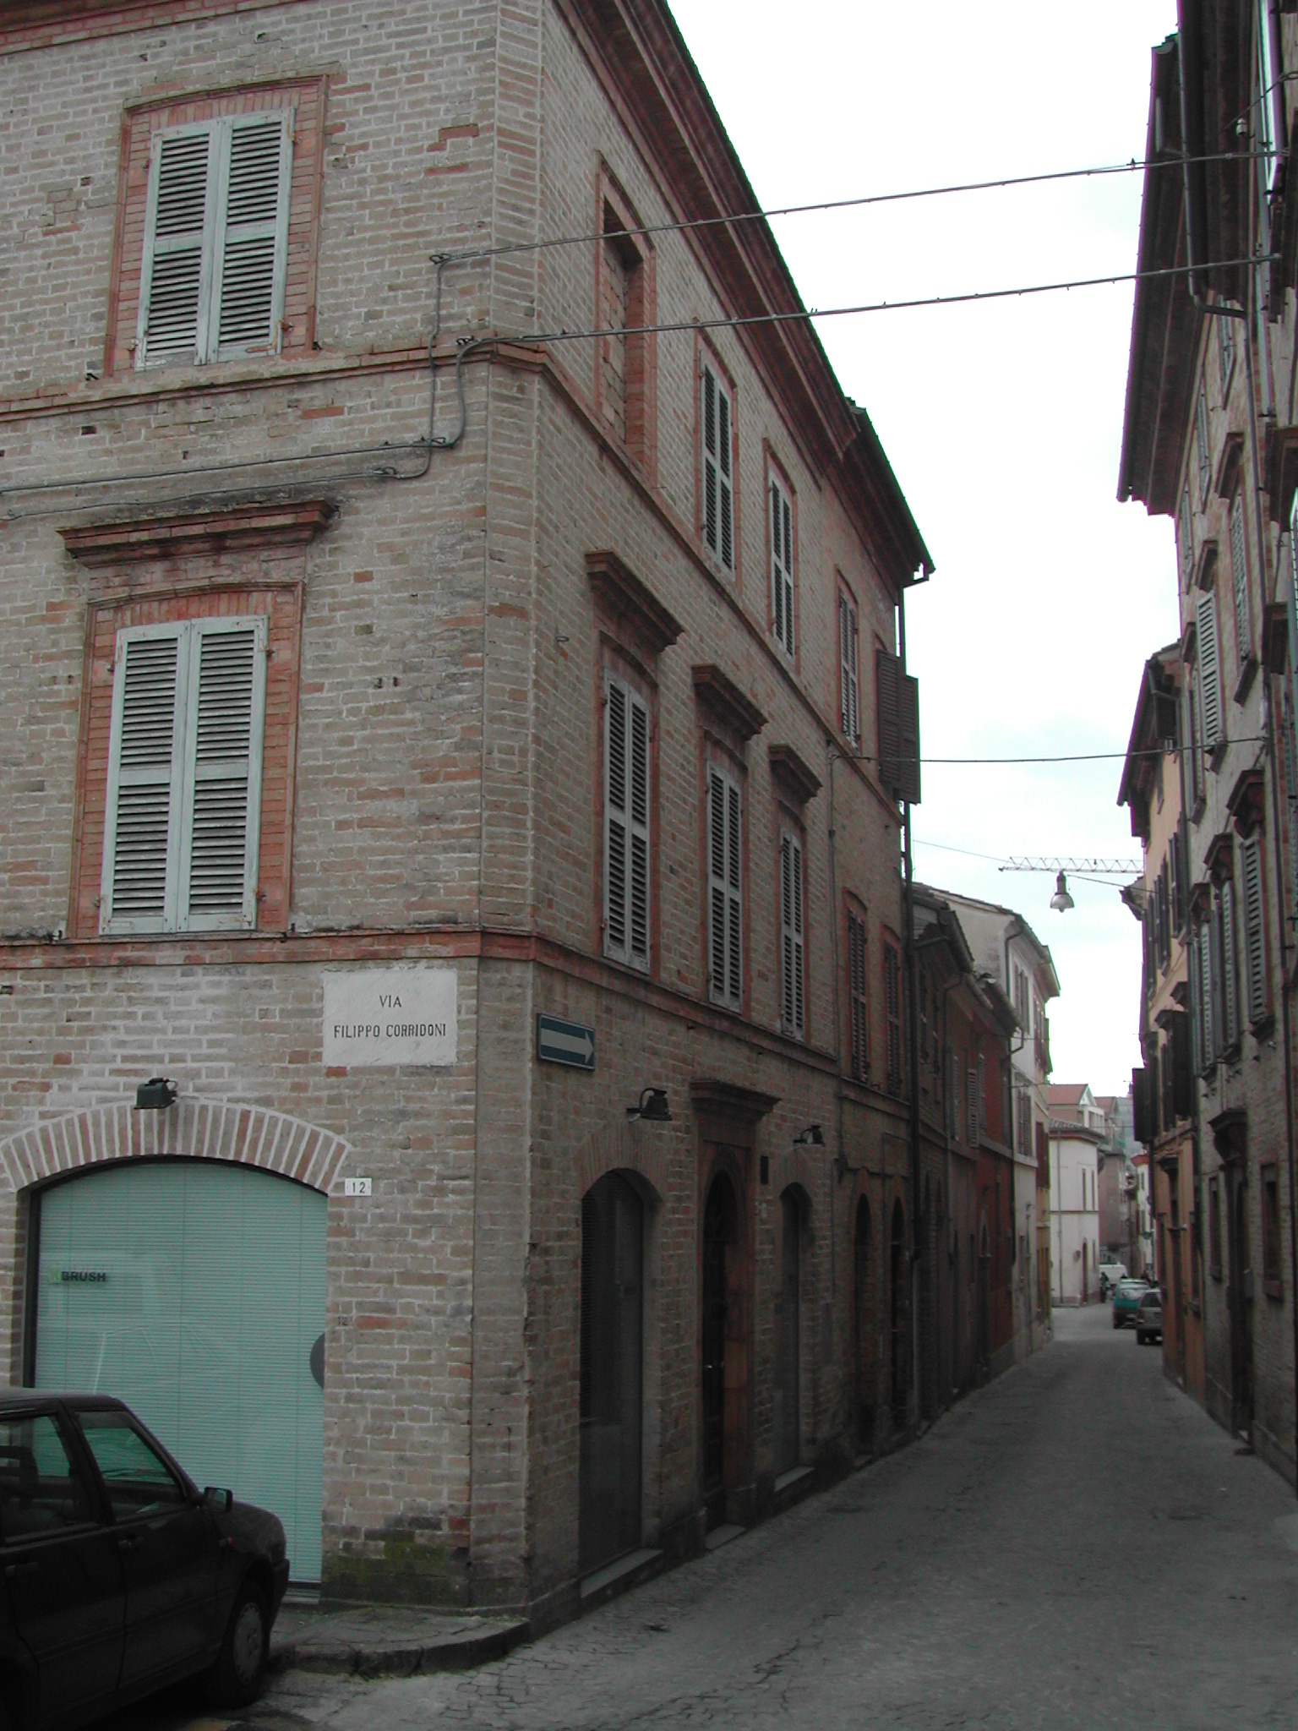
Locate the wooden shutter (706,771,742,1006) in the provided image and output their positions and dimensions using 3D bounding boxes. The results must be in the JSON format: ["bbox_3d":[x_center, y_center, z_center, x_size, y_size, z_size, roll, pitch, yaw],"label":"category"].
[{"bbox_3d":[0.591,0.190,14.513,0.100,1.820,0.990,-3,-11,16],"label":"wooden shutter"}]

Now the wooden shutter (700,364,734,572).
[{"bbox_3d":[0.526,-3.175,15.210,0.090,1.552,0.996,-3,-11,16],"label":"wooden shutter"}]

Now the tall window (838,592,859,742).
[{"bbox_3d":[2.145,-2.082,20.248,0.070,1.580,1.000,-3,-11,16],"label":"tall window"}]

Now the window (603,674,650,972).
[{"bbox_3d":[-0.165,-0.261,12.317,0.090,1.837,1.021,-3,-11,16],"label":"window"}]

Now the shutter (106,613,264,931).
[{"bbox_3d":[-2.654,-0.515,10.847,0.970,1.800,0.070,-3,-11,15],"label":"shutter"}]

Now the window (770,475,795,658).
[{"bbox_3d":[1.213,-2.760,17.489,0.060,1.542,0.986,-3,-11,16],"label":"window"}]

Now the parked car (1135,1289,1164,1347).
[{"bbox_3d":[13.721,11.914,50.516,1.580,1.420,3.750,-3,-12,15],"label":"parked car"}]

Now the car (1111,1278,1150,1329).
[{"bbox_3d":[14.941,13.481,58.643,1.530,1.480,3.550,-3,-11,16],"label":"car"}]

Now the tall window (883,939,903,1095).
[{"bbox_3d":[2.898,1.832,22.601,0.090,1.781,1.038,-3,-11,16],"label":"tall window"}]

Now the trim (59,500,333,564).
[{"bbox_3d":[-2.654,-1.906,11.015,1.720,0.200,0.180,-3,-11,15],"label":"trim"}]

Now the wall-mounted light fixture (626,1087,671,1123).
[{"bbox_3d":[-0.001,1.527,12.042,0.240,0.200,0.190,-3,-11,16],"label":"wall-mounted light fixture"}]

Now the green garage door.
[{"bbox_3d":[-2.590,2.703,10.390,1.860,2.200,0.100,-3,-11,15],"label":"green garage door"}]

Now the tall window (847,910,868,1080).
[{"bbox_3d":[2.220,1.403,20.281,0.060,1.781,0.986,-3,-11,16],"label":"tall window"}]

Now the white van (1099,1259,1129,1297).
[{"bbox_3d":[31.845,28.385,130.000,1.920,2.150,4.800,-2,-10,13],"label":"white van"}]

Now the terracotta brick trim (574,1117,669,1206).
[{"bbox_3d":[-0.193,1.815,11.710,0.150,0.490,1.930,-3,-11,16],"label":"terracotta brick trim"}]

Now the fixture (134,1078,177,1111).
[{"bbox_3d":[-2.693,1.249,10.383,0.170,0.190,0.260,-3,-11,15],"label":"fixture"}]

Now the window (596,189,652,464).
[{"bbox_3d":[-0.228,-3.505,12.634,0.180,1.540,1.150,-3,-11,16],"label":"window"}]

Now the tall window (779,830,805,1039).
[{"bbox_3d":[1.283,0.634,17.159,0.060,1.837,0.950,-3,-11,16],"label":"tall window"}]

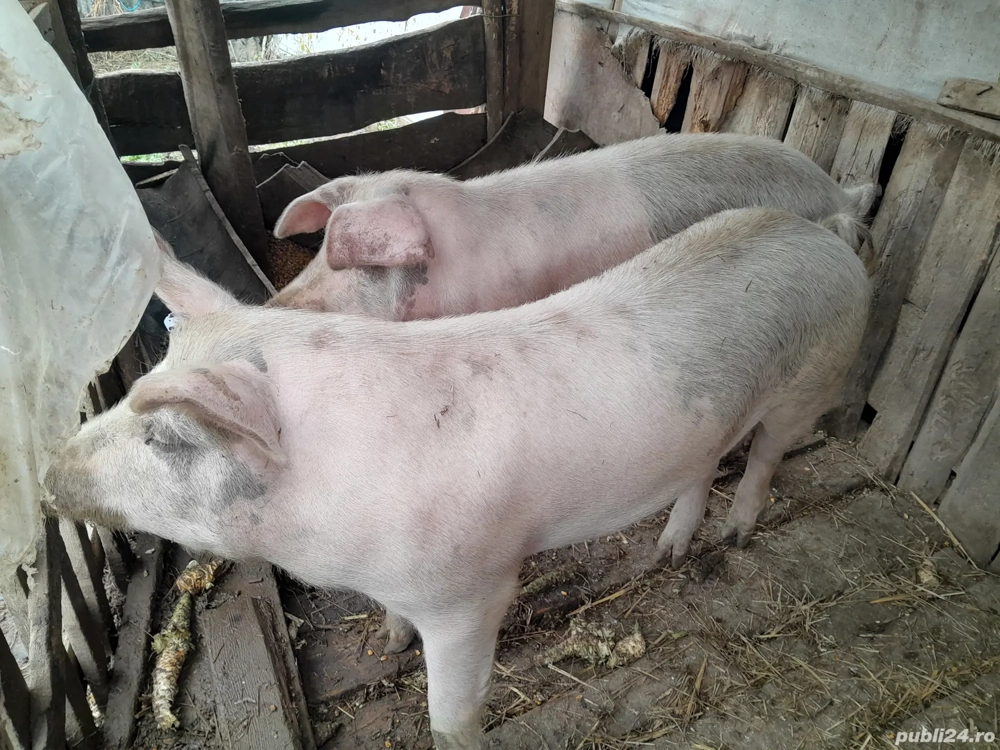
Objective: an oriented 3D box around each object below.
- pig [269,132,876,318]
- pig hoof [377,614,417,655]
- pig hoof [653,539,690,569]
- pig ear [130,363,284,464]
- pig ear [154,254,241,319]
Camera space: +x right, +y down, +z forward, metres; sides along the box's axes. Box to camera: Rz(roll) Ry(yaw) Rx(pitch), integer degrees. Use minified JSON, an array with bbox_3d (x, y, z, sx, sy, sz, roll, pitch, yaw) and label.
[{"bbox_3d":[0.060,-0.096,1.476,1.270,0.720,0.380,-9,37,-12],"label":"pig"},{"bbox_3d":[-0.178,0.447,1.294,0.066,0.050,0.053,-22,42,-28],"label":"pig hoof"},{"bbox_3d":[0.331,0.346,1.440,0.053,0.045,0.060,29,45,33],"label":"pig hoof"},{"bbox_3d":[-0.281,0.040,0.727,0.140,0.080,0.100,-11,37,-14],"label":"pig ear"},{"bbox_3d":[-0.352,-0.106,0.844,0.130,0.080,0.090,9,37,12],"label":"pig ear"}]

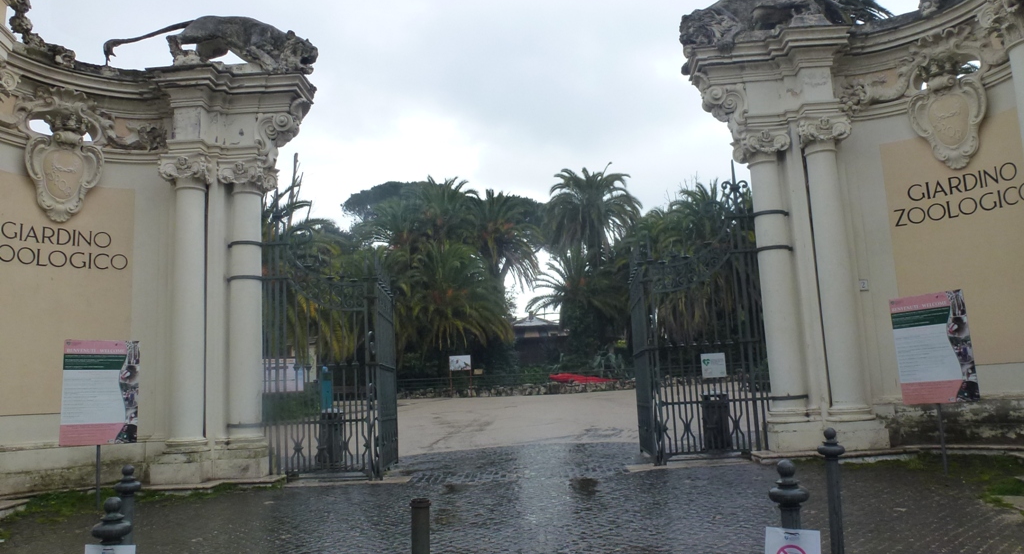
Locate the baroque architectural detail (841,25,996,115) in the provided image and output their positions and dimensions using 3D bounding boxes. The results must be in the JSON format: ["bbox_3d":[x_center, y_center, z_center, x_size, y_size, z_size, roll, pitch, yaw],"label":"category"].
[{"bbox_3d":[6.788,-3.426,11.971,2.200,1.050,0.500,-10,-10,41],"label":"baroque architectural detail"}]

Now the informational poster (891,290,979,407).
[{"bbox_3d":[5.422,0.915,9.124,0.880,1.400,0.050,-10,-10,42],"label":"informational poster"}]

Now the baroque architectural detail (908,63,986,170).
[{"bbox_3d":[7.217,-2.660,11.767,0.330,1.720,1.150,3,-10,-39],"label":"baroque architectural detail"}]

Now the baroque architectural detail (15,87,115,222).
[{"bbox_3d":[-7.631,-2.042,12.184,1.400,2.000,0.450,2,-9,-34],"label":"baroque architectural detail"}]

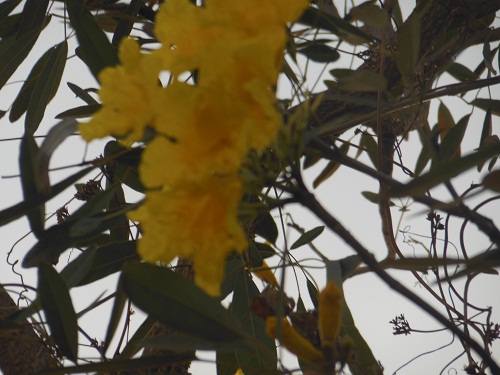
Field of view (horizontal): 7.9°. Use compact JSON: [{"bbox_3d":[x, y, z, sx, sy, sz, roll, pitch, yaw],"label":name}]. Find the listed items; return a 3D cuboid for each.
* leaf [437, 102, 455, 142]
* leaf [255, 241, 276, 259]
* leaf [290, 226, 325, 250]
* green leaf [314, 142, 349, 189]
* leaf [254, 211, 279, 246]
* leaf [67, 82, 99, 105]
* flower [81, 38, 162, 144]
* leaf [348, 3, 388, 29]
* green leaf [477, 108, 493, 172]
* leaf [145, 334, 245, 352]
[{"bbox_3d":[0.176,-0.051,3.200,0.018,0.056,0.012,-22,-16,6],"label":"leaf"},{"bbox_3d":[0.008,0.049,2.850,0.026,0.013,0.008,16,16,5],"label":"leaf"},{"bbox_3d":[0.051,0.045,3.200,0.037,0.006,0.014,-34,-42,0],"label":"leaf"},{"bbox_3d":[0.070,-0.019,3.100,0.012,0.051,0.012,40,-14,-11],"label":"green leaf"},{"bbox_3d":[0.013,0.029,2.850,0.023,0.038,0.012,-26,-15,8],"label":"leaf"},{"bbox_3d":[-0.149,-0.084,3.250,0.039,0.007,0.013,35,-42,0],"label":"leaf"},{"bbox_3d":[-0.085,-0.064,2.380,0.058,0.068,0.050,-17,0,32],"label":"flower"},{"bbox_3d":[0.093,-0.133,2.800,0.036,0.012,0.026,-25,-59,12],"label":"leaf"},{"bbox_3d":[0.209,-0.043,3.200,0.012,0.062,0.012,4,-18,21],"label":"green leaf"},{"bbox_3d":[-0.038,0.108,2.500,0.071,0.009,0.022,0,-30,0],"label":"leaf"}]

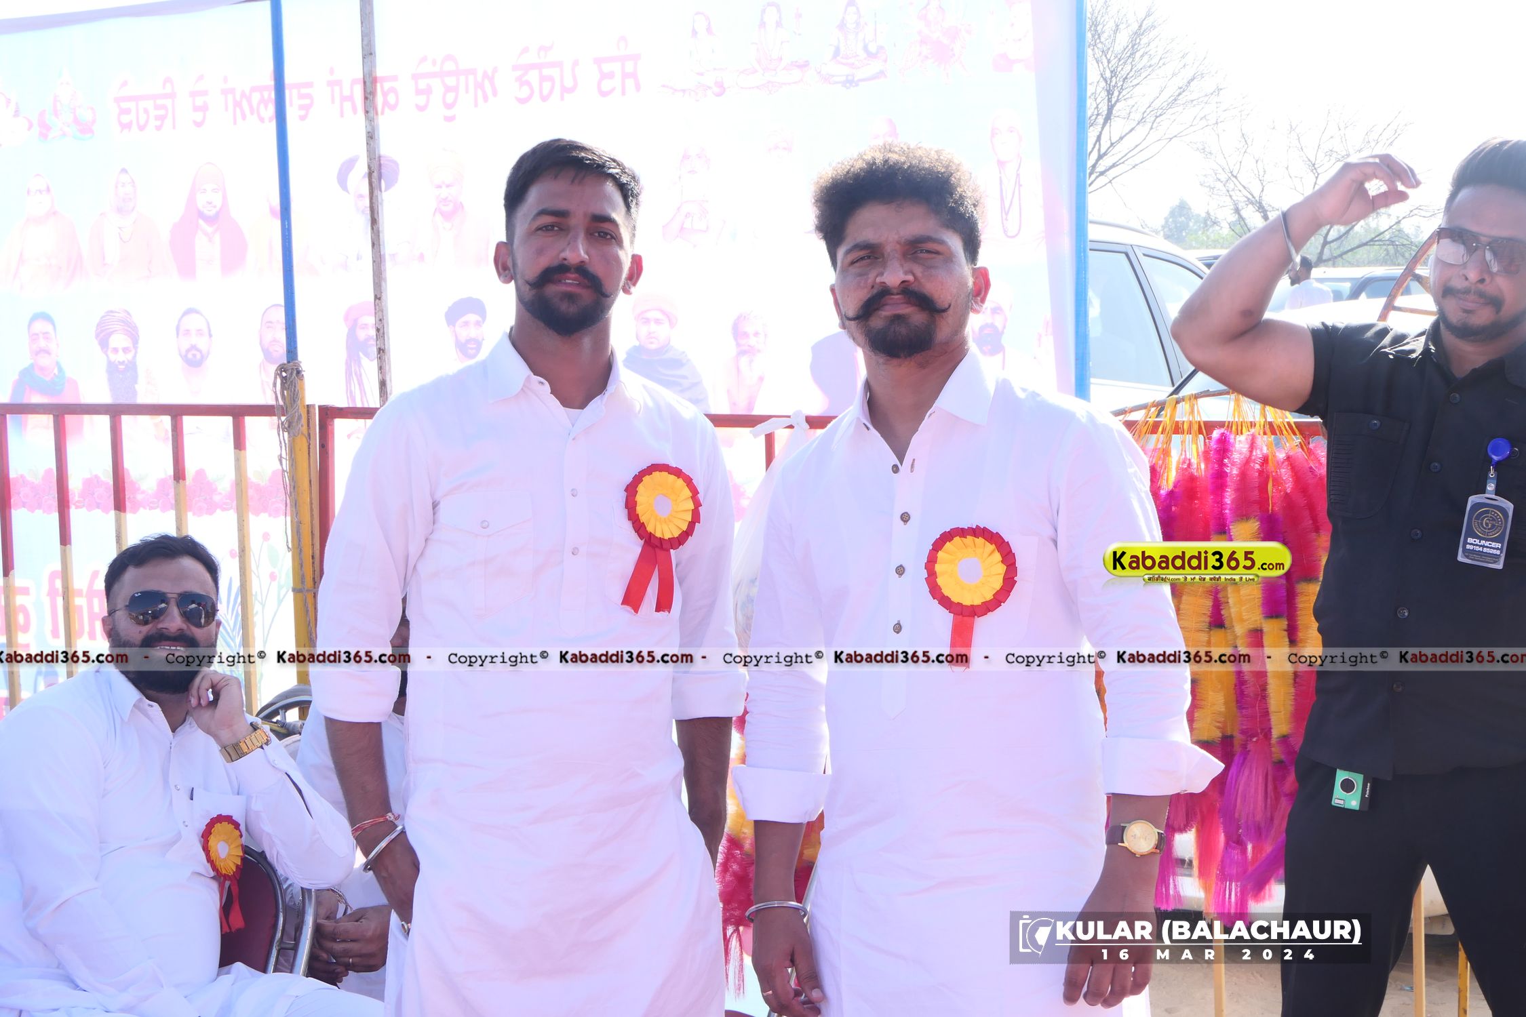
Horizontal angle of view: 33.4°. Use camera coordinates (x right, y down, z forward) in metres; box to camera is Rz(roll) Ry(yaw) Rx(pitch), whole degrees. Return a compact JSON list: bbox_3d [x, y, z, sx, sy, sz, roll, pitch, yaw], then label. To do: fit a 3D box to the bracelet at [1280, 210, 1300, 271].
[{"bbox_3d":[0.647,-0.329,3.120,0.009,0.075,0.075,-16,0,5],"label":"bracelet"}]

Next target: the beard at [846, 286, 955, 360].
[{"bbox_3d":[0.150,-0.205,2.800,0.112,0.073,0.060,-6,-2,11],"label":"beard"}]

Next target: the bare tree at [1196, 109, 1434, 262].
[{"bbox_3d":[8.072,-3.886,37.174,3.500,3.870,3.300,-1,5,0],"label":"bare tree"}]

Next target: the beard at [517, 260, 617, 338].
[{"bbox_3d":[-0.228,-0.244,2.960,0.108,0.080,0.068,5,-2,-7],"label":"beard"}]

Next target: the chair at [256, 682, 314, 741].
[{"bbox_3d":[-0.804,0.782,4.654,0.500,0.860,0.540,-3,5,-11],"label":"chair"}]

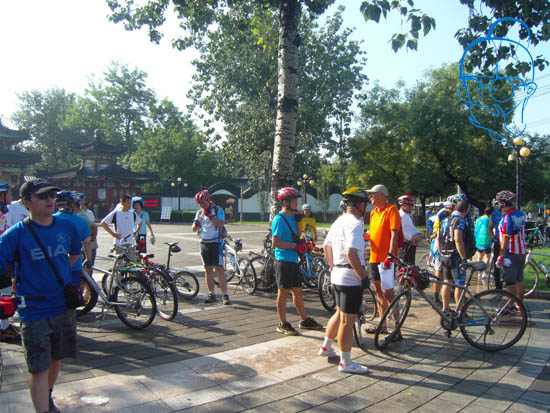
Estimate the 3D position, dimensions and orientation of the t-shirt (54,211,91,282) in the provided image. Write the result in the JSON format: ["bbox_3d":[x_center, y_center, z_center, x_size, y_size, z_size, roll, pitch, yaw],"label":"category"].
[{"bbox_3d":[-2.517,0.425,5.400,0.530,0.730,0.320,0,0,-9],"label":"t-shirt"}]

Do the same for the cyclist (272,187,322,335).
[{"bbox_3d":[0.280,0.668,5.600,0.560,1.800,0.520,0,0,22],"label":"cyclist"}]

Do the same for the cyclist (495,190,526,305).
[{"bbox_3d":[3.580,0.700,6.750,0.450,1.820,0.540,0,0,35],"label":"cyclist"}]

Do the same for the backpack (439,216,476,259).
[{"bbox_3d":[2.620,0.404,6.400,0.480,0.580,0.380,0,0,30],"label":"backpack"}]

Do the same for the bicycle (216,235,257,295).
[{"bbox_3d":[-0.750,1.057,8.280,0.580,1.000,1.680,0,0,-30],"label":"bicycle"}]

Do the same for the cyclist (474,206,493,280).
[{"bbox_3d":[4.461,0.768,9.500,0.440,1.600,0.320,0,0,20],"label":"cyclist"}]

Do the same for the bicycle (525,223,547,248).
[{"bbox_3d":[9.500,1.100,16.700,1.680,1.020,0.560,0,0,18],"label":"bicycle"}]

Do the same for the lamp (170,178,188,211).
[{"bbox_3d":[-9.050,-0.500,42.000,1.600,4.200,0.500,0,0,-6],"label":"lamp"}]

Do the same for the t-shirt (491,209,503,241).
[{"bbox_3d":[4.200,0.340,8.300,0.500,0.630,0.280,0,0,6],"label":"t-shirt"}]

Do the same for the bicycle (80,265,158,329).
[{"bbox_3d":[-2.220,1.066,5.900,1.680,1.000,0.600,0,0,28],"label":"bicycle"}]

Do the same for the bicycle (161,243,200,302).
[{"bbox_3d":[-1.950,1.040,7.420,1.500,1.040,0.550,0,0,0],"label":"bicycle"}]

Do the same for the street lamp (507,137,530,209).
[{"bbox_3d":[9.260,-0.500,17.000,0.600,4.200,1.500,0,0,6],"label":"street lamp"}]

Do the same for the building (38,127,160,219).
[{"bbox_3d":[-18.900,-3.300,47.500,12.400,9.900,10.500,0,0,-11],"label":"building"}]

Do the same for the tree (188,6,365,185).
[{"bbox_3d":[0.111,-6.821,33.000,13.000,16.200,12.000,0,0,0],"label":"tree"}]

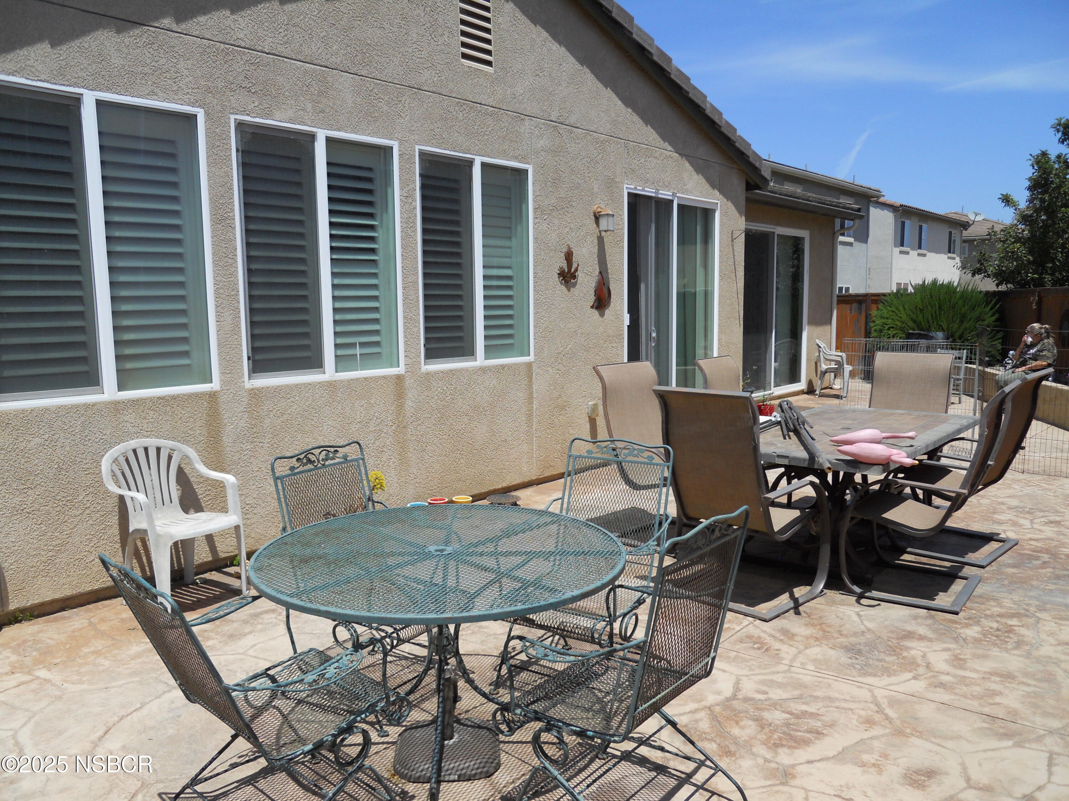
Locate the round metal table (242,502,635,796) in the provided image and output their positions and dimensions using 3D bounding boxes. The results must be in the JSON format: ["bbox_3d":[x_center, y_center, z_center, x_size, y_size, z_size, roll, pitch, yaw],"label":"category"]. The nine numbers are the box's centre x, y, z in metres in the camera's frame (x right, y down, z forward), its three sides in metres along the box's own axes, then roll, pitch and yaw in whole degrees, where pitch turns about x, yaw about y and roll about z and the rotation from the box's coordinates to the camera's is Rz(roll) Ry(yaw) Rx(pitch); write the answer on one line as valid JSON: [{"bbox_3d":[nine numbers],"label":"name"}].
[{"bbox_3d":[-0.314,0.862,2.971,1.227,0.724,1.227,-1,7,0],"label":"round metal table"}]

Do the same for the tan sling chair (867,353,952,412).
[{"bbox_3d":[2.704,0.226,6.366,0.680,1.090,0.760,4,8,33],"label":"tan sling chair"}]

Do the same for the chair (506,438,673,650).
[{"bbox_3d":[0.205,0.680,3.425,0.600,0.920,0.670,4,8,34],"label":"chair"}]

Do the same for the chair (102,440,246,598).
[{"bbox_3d":[-1.843,0.625,4.439,0.520,0.820,0.560,4,8,38],"label":"chair"}]

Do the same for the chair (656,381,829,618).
[{"bbox_3d":[1.081,0.464,4.540,0.680,1.100,0.800,5,9,43],"label":"chair"}]

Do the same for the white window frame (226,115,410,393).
[{"bbox_3d":[-1.293,-0.884,5.326,0.070,1.517,1.181,5,9,41],"label":"white window frame"}]

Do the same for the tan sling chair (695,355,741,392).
[{"bbox_3d":[1.645,0.219,6.531,0.760,1.090,0.680,4,8,36],"label":"tan sling chair"}]

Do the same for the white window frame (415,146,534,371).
[{"bbox_3d":[-0.411,-1.009,6.326,0.070,1.517,1.168,5,9,41],"label":"white window frame"}]

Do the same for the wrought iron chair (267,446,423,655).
[{"bbox_3d":[-0.631,0.690,3.419,0.670,0.920,0.600,4,8,35],"label":"wrought iron chair"}]

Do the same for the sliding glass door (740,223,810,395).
[{"bbox_3d":[3.465,-1.288,12.584,0.110,2.440,2.268,5,9,40],"label":"sliding glass door"}]

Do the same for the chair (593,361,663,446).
[{"bbox_3d":[0.860,0.335,5.510,0.680,1.100,0.800,-7,9,-44],"label":"chair"}]

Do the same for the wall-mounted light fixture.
[{"bbox_3d":[0.593,-1.535,7.278,0.155,0.230,0.110,5,9,41],"label":"wall-mounted light fixture"}]

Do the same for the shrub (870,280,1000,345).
[{"bbox_3d":[6.622,-1.291,14.300,1.900,1.400,2.150,5,9,41],"label":"shrub"}]

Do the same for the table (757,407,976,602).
[{"bbox_3d":[1.928,0.538,5.383,1.050,0.730,2.060,4,8,38],"label":"table"}]

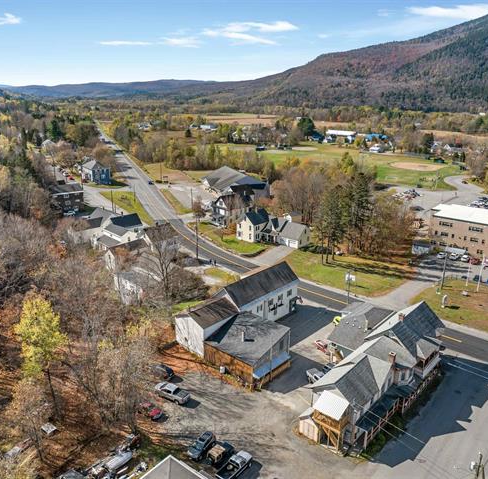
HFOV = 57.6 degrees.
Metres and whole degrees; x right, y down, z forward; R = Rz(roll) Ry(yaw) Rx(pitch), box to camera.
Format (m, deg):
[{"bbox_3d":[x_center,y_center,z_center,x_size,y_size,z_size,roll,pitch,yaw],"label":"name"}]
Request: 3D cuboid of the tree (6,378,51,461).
[{"bbox_3d":[-28.603,24.334,59.430,5.000,12.400,5.000,0,18,0],"label":"tree"}]

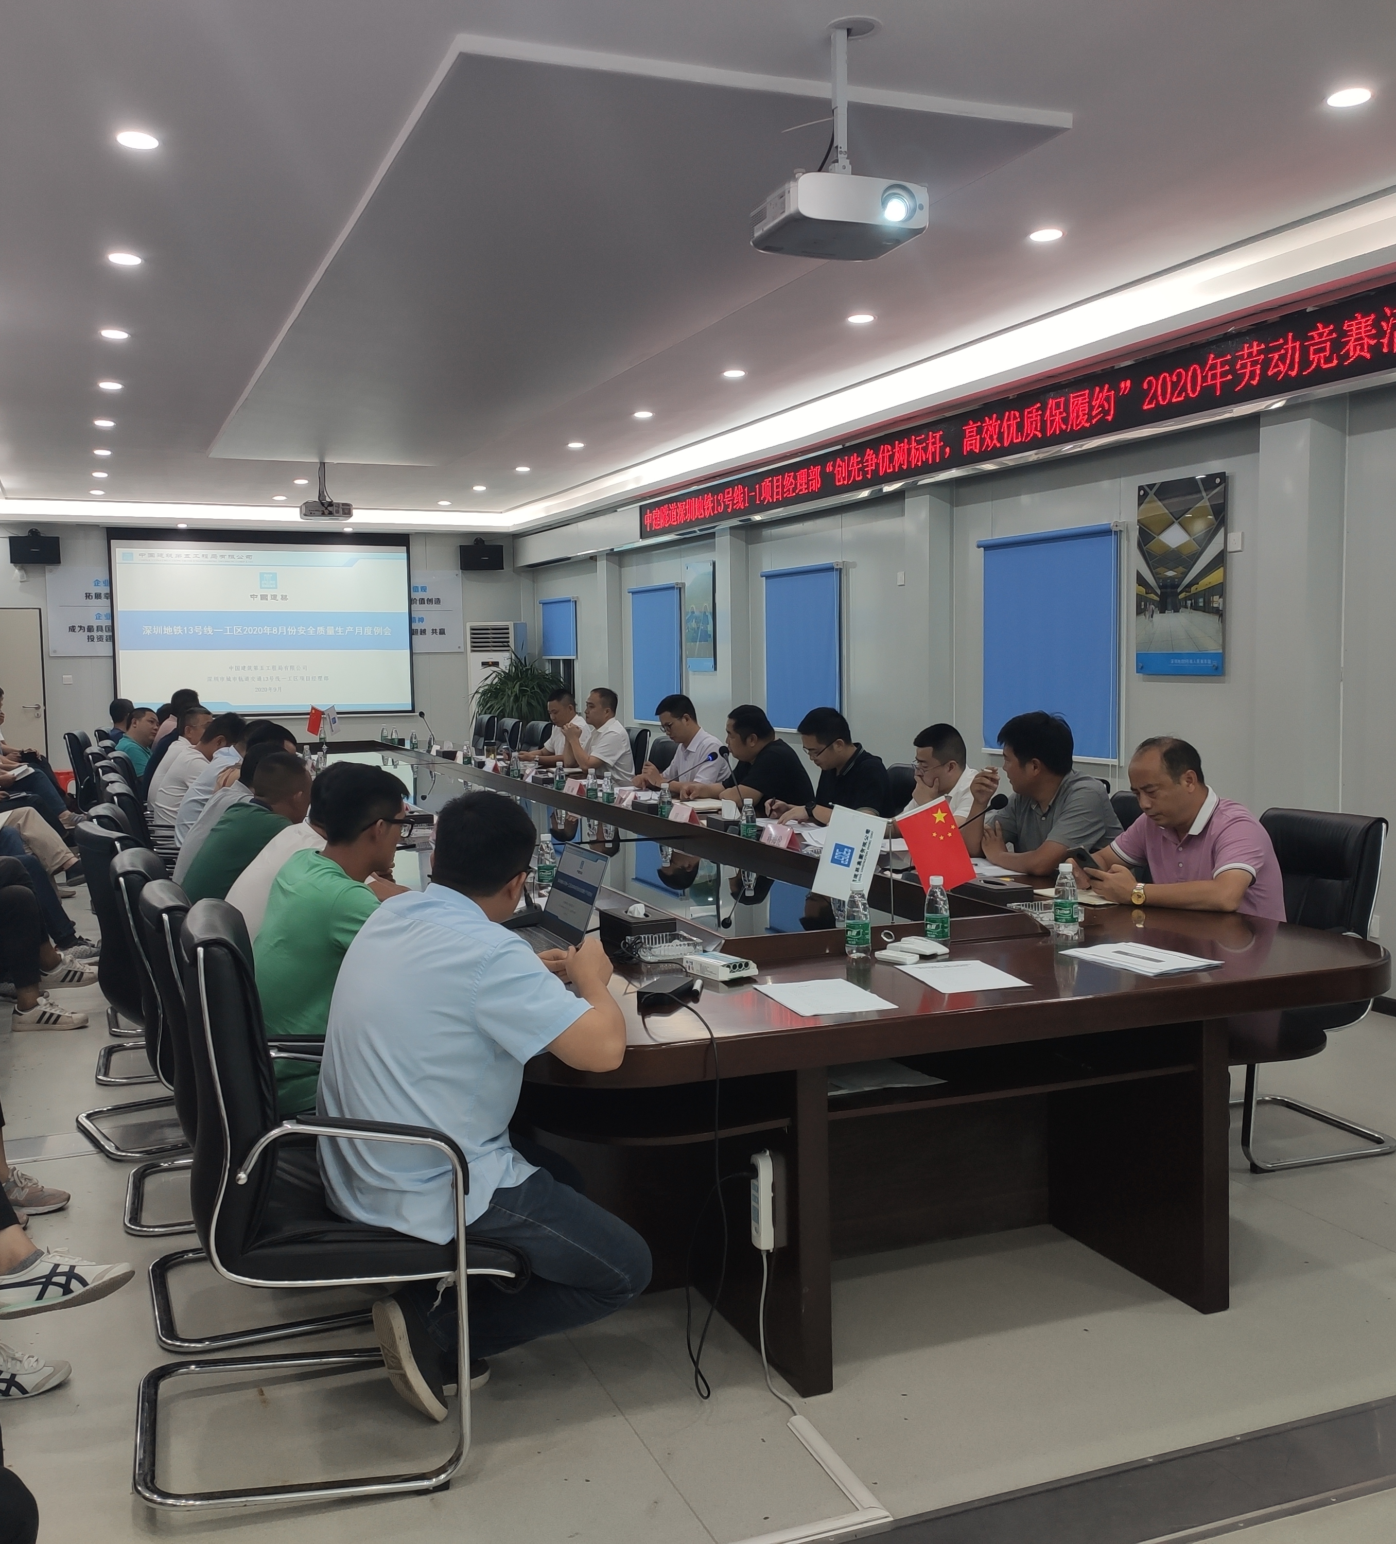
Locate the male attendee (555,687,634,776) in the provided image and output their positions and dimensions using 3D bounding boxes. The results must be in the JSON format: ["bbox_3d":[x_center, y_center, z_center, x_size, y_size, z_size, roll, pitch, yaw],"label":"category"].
[{"bbox_3d":[-0.687,0.121,9.828,0.680,1.300,0.520,-2,4,-14],"label":"male attendee"}]

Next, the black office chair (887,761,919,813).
[{"bbox_3d":[0.694,0.472,6.968,0.630,0.970,0.570,-2,4,-22],"label":"black office chair"}]

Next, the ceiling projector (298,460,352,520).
[{"bbox_3d":[-2.920,-2.197,12.066,0.390,0.440,0.320,-3,5,-22],"label":"ceiling projector"}]

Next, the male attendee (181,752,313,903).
[{"bbox_3d":[-1.313,0.521,5.017,0.760,1.200,0.520,-2,4,-22],"label":"male attendee"}]

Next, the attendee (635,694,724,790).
[{"bbox_3d":[-0.111,0.216,8.500,0.700,1.290,0.540,-2,4,-17],"label":"attendee"}]

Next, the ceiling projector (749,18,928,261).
[{"bbox_3d":[0.355,-1.607,3.930,0.350,0.510,0.290,-3,5,-22],"label":"ceiling projector"}]

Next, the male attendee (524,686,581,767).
[{"bbox_3d":[-0.975,0.079,10.573,0.700,1.280,0.520,-2,4,-17],"label":"male attendee"}]

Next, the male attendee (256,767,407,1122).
[{"bbox_3d":[-0.739,0.594,3.815,0.720,1.250,0.520,-3,5,-27],"label":"male attendee"}]

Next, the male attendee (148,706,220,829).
[{"bbox_3d":[-2.868,0.235,9.122,0.740,1.240,0.520,-3,5,-22],"label":"male attendee"}]

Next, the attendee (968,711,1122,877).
[{"bbox_3d":[1.145,0.433,5.321,0.780,1.270,0.560,-2,4,-22],"label":"attendee"}]

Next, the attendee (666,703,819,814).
[{"bbox_3d":[0.256,0.292,7.619,0.760,1.250,0.560,-2,4,-22],"label":"attendee"}]

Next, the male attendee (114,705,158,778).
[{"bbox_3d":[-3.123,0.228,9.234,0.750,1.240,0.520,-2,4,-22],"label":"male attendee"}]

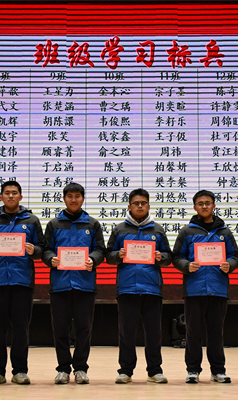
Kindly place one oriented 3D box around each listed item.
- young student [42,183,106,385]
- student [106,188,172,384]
[{"bbox_3d":[-0.405,0.737,7.247,0.582,1.806,0.450,0,-6,-1],"label":"young student"},{"bbox_3d":[0.186,0.767,7.279,0.589,1.752,0.450,0,-6,0],"label":"student"}]

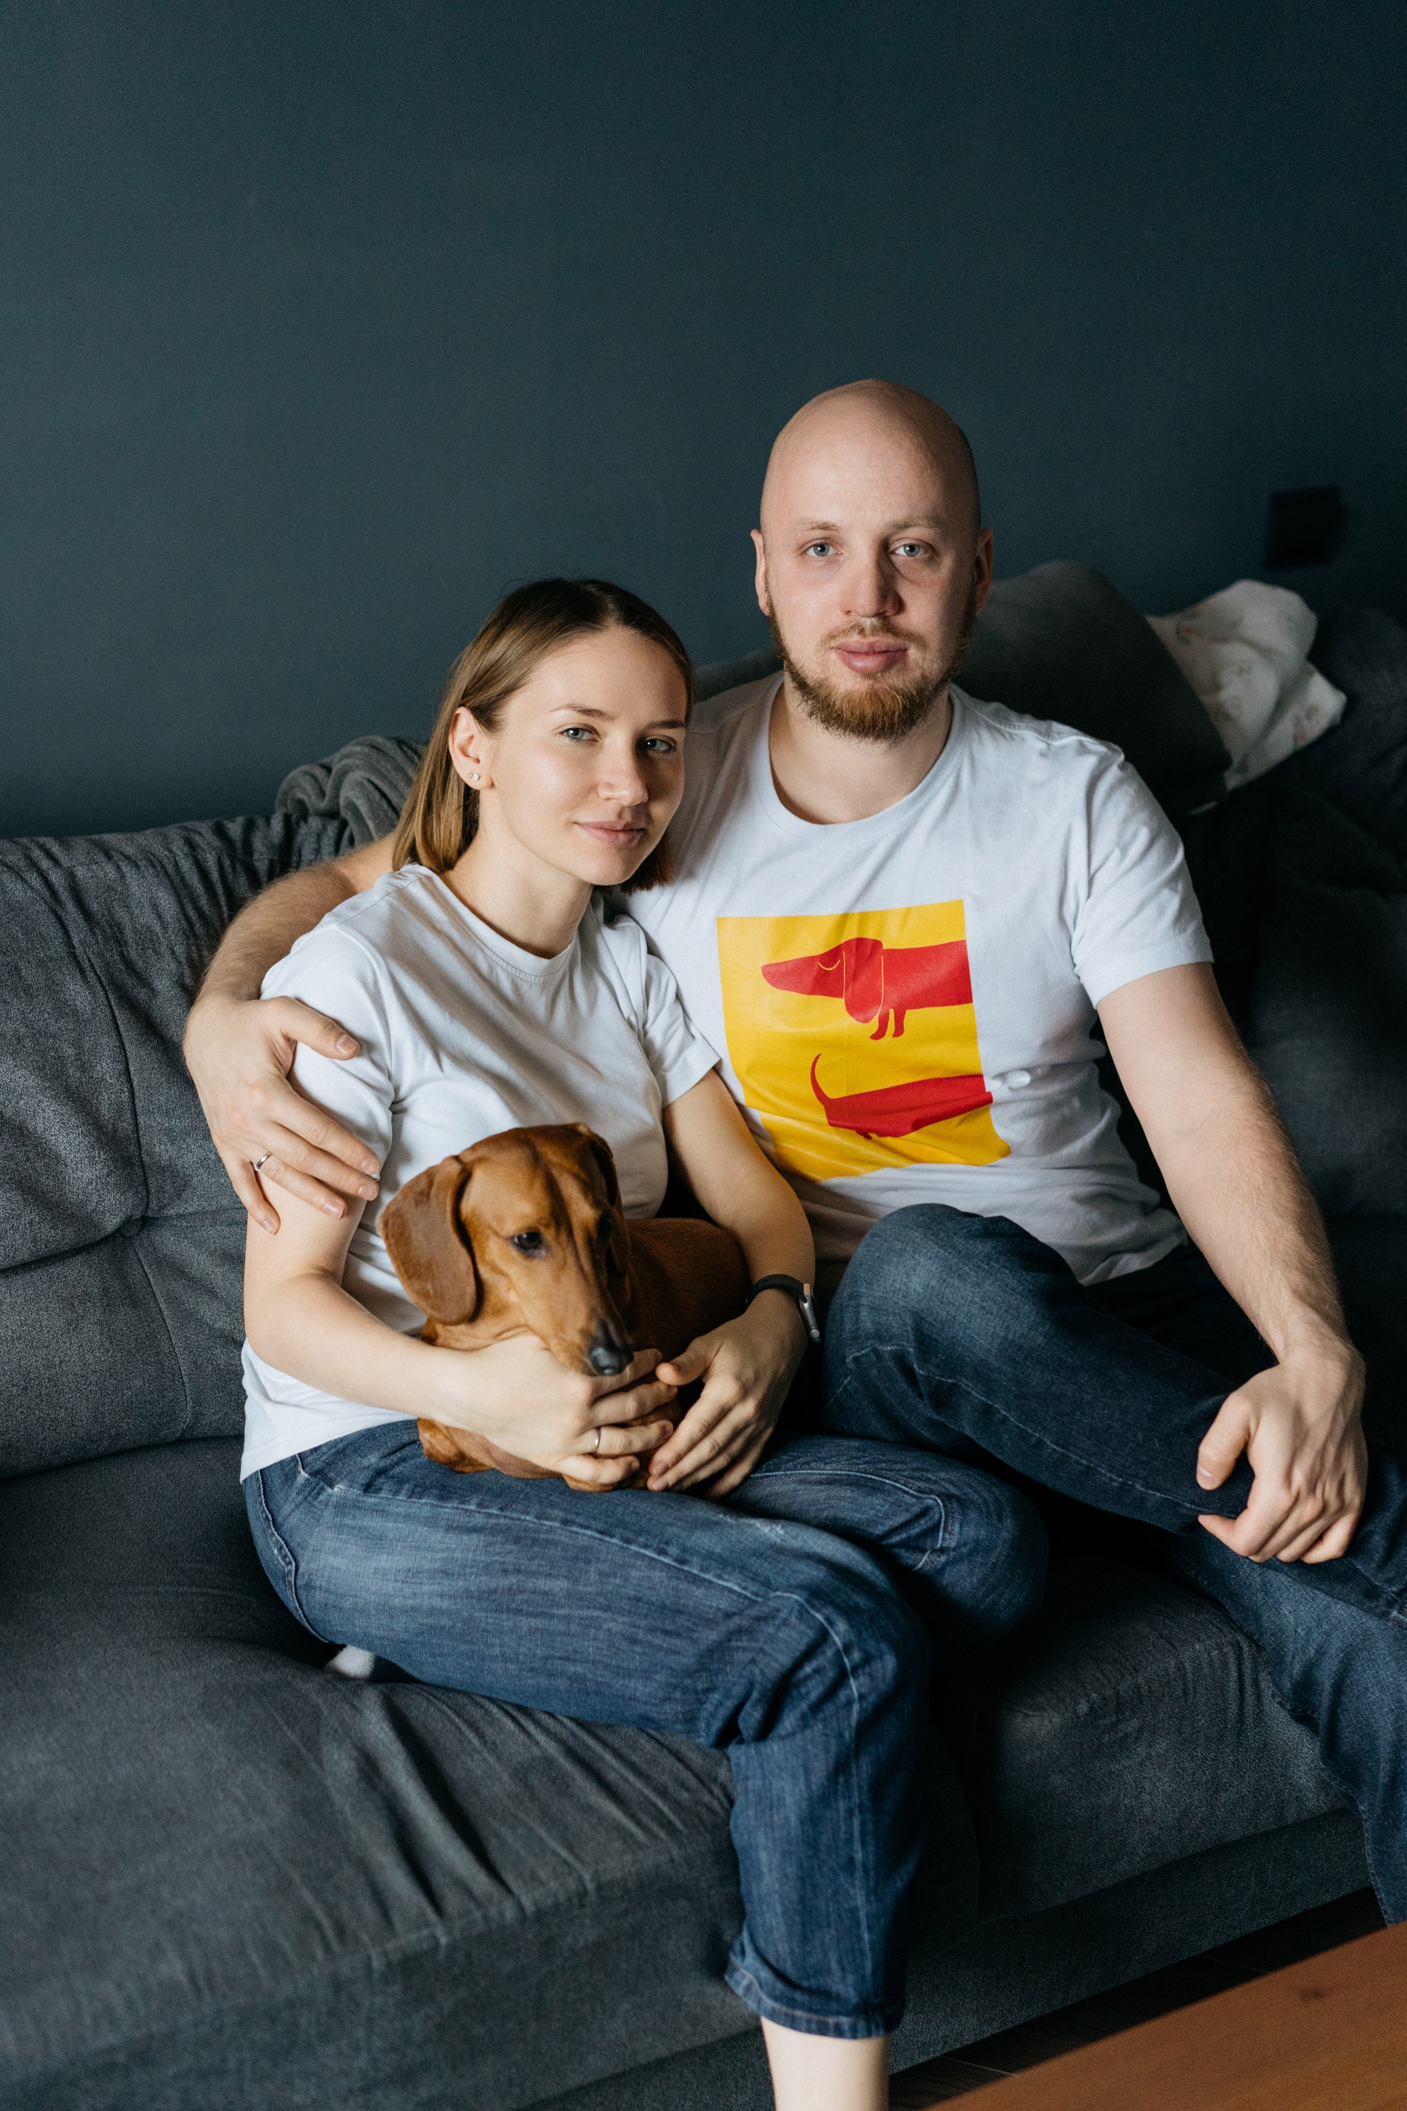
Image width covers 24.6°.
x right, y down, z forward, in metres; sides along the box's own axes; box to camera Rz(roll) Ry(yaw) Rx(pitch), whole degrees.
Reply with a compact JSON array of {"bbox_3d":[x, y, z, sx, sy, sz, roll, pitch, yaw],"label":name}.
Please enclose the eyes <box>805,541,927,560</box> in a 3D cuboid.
[{"bbox_3d":[0.115,-0.358,2.286,0.091,0.014,0.022,0,10,3],"label":"eyes"}]

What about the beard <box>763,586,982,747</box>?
[{"bbox_3d":[0.123,-0.282,2.320,0.152,0.110,0.110,0,10,3],"label":"beard"}]

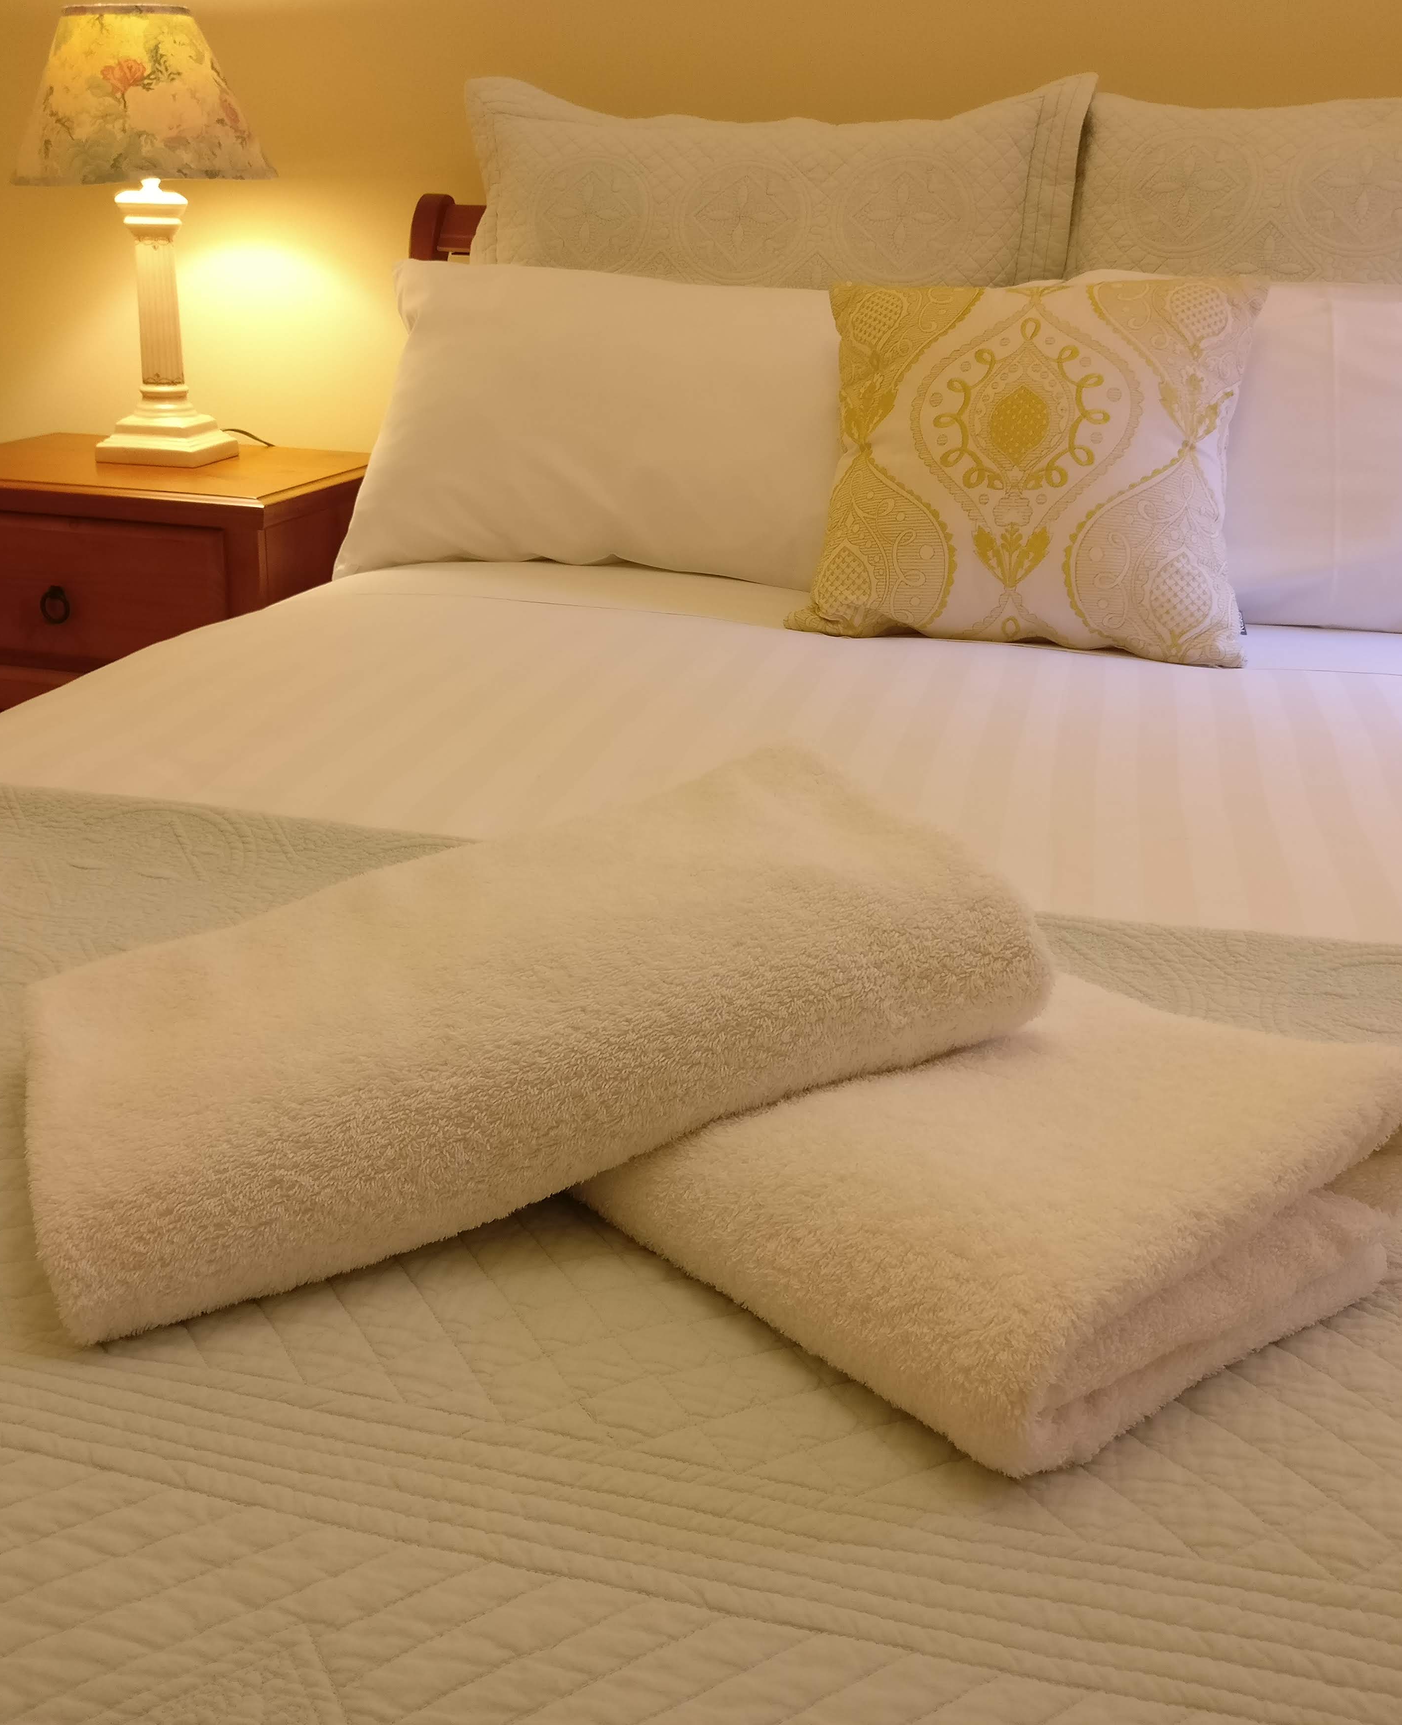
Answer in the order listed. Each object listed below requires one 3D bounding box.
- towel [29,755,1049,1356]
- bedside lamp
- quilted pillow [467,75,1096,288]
[{"bbox_3d":[-0.088,0.062,0.835,0.396,0.068,0.232,-16,23,-15],"label":"towel"},{"bbox_3d":[-0.682,-0.773,2.322,0.307,0.530,0.307,7,21,15],"label":"bedside lamp"},{"bbox_3d":[0.063,-0.630,2.146,0.720,0.530,0.150,7,7,15],"label":"quilted pillow"}]

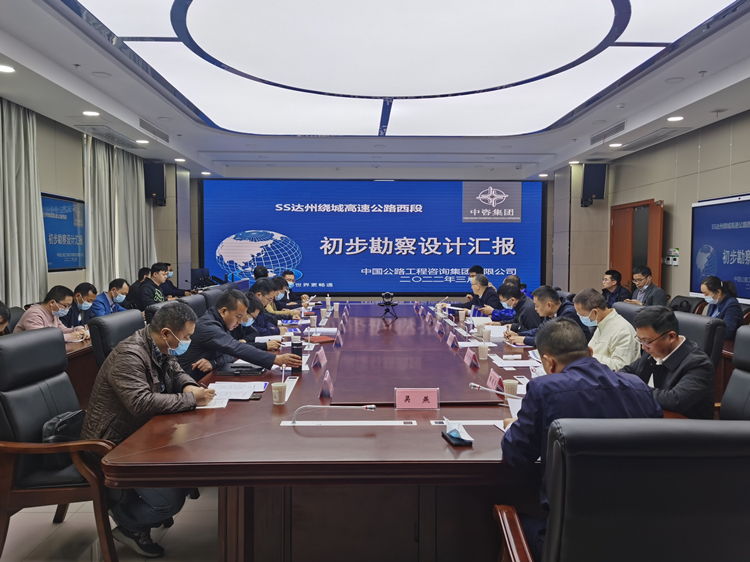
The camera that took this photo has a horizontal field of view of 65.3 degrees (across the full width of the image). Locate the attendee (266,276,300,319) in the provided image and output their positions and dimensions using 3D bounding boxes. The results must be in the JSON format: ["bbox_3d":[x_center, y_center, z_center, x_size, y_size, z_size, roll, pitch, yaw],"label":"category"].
[{"bbox_3d":[-1.152,0.555,6.784,0.640,1.210,0.550,0,3,1],"label":"attendee"}]

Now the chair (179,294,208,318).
[{"bbox_3d":[-1.470,0.681,5.199,0.700,1.110,0.660,0,3,-2],"label":"chair"}]

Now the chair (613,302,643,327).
[{"bbox_3d":[1.751,0.725,4.455,0.700,1.110,0.660,0,3,-2],"label":"chair"}]

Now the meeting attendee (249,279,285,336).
[{"bbox_3d":[-1.167,0.598,5.134,0.820,1.230,0.530,0,3,1],"label":"meeting attendee"}]

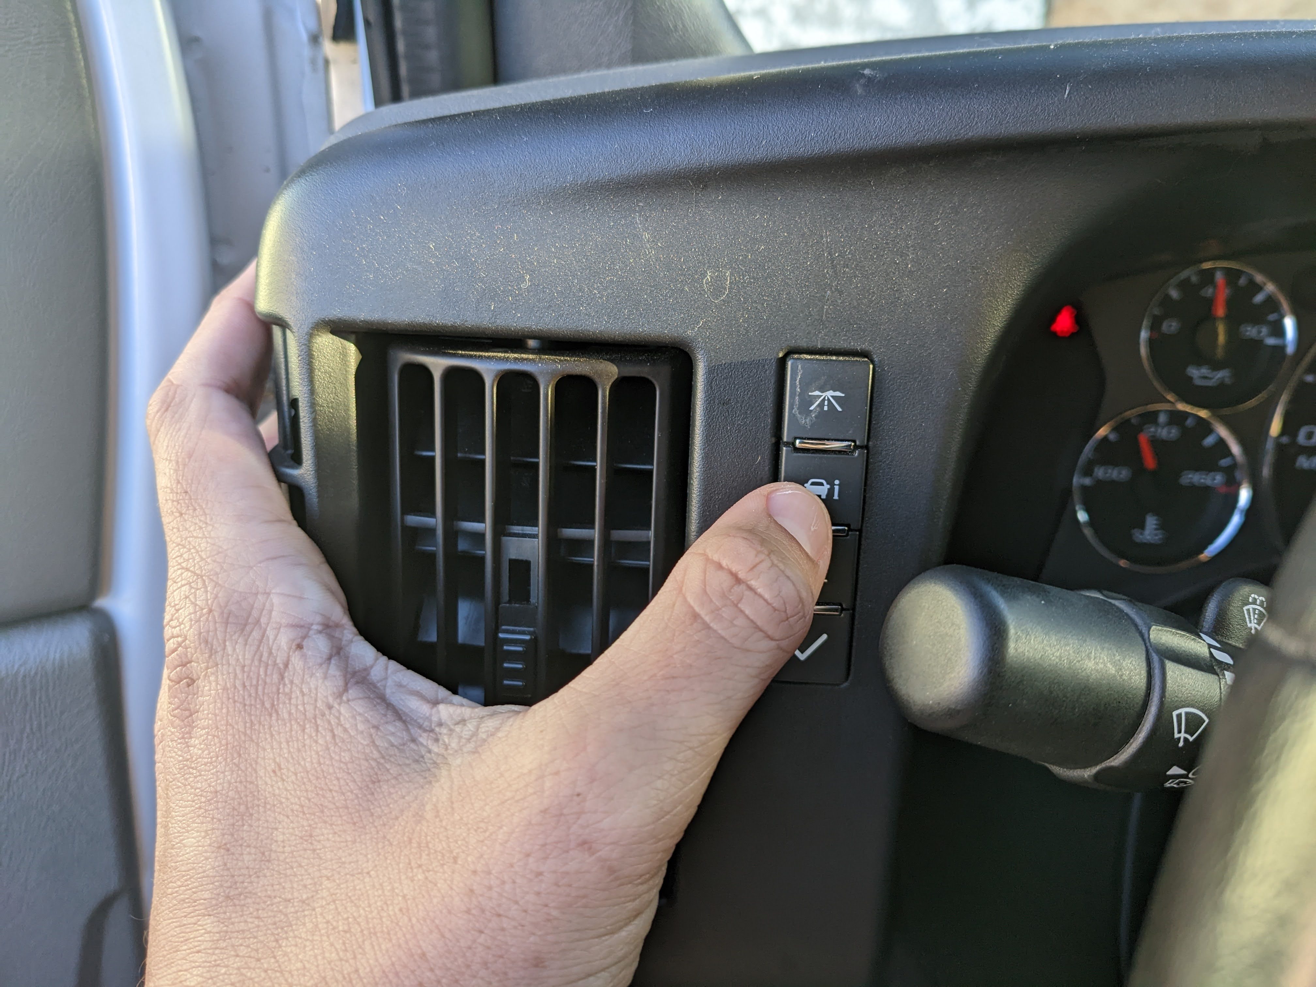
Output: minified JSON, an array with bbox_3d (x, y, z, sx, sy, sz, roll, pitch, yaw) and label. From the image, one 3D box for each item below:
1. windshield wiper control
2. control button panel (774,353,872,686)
[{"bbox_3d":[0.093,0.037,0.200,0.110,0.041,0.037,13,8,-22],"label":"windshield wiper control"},{"bbox_3d":[0.033,0.006,0.209,0.017,0.067,0.012,3,11,6],"label":"control button panel"}]

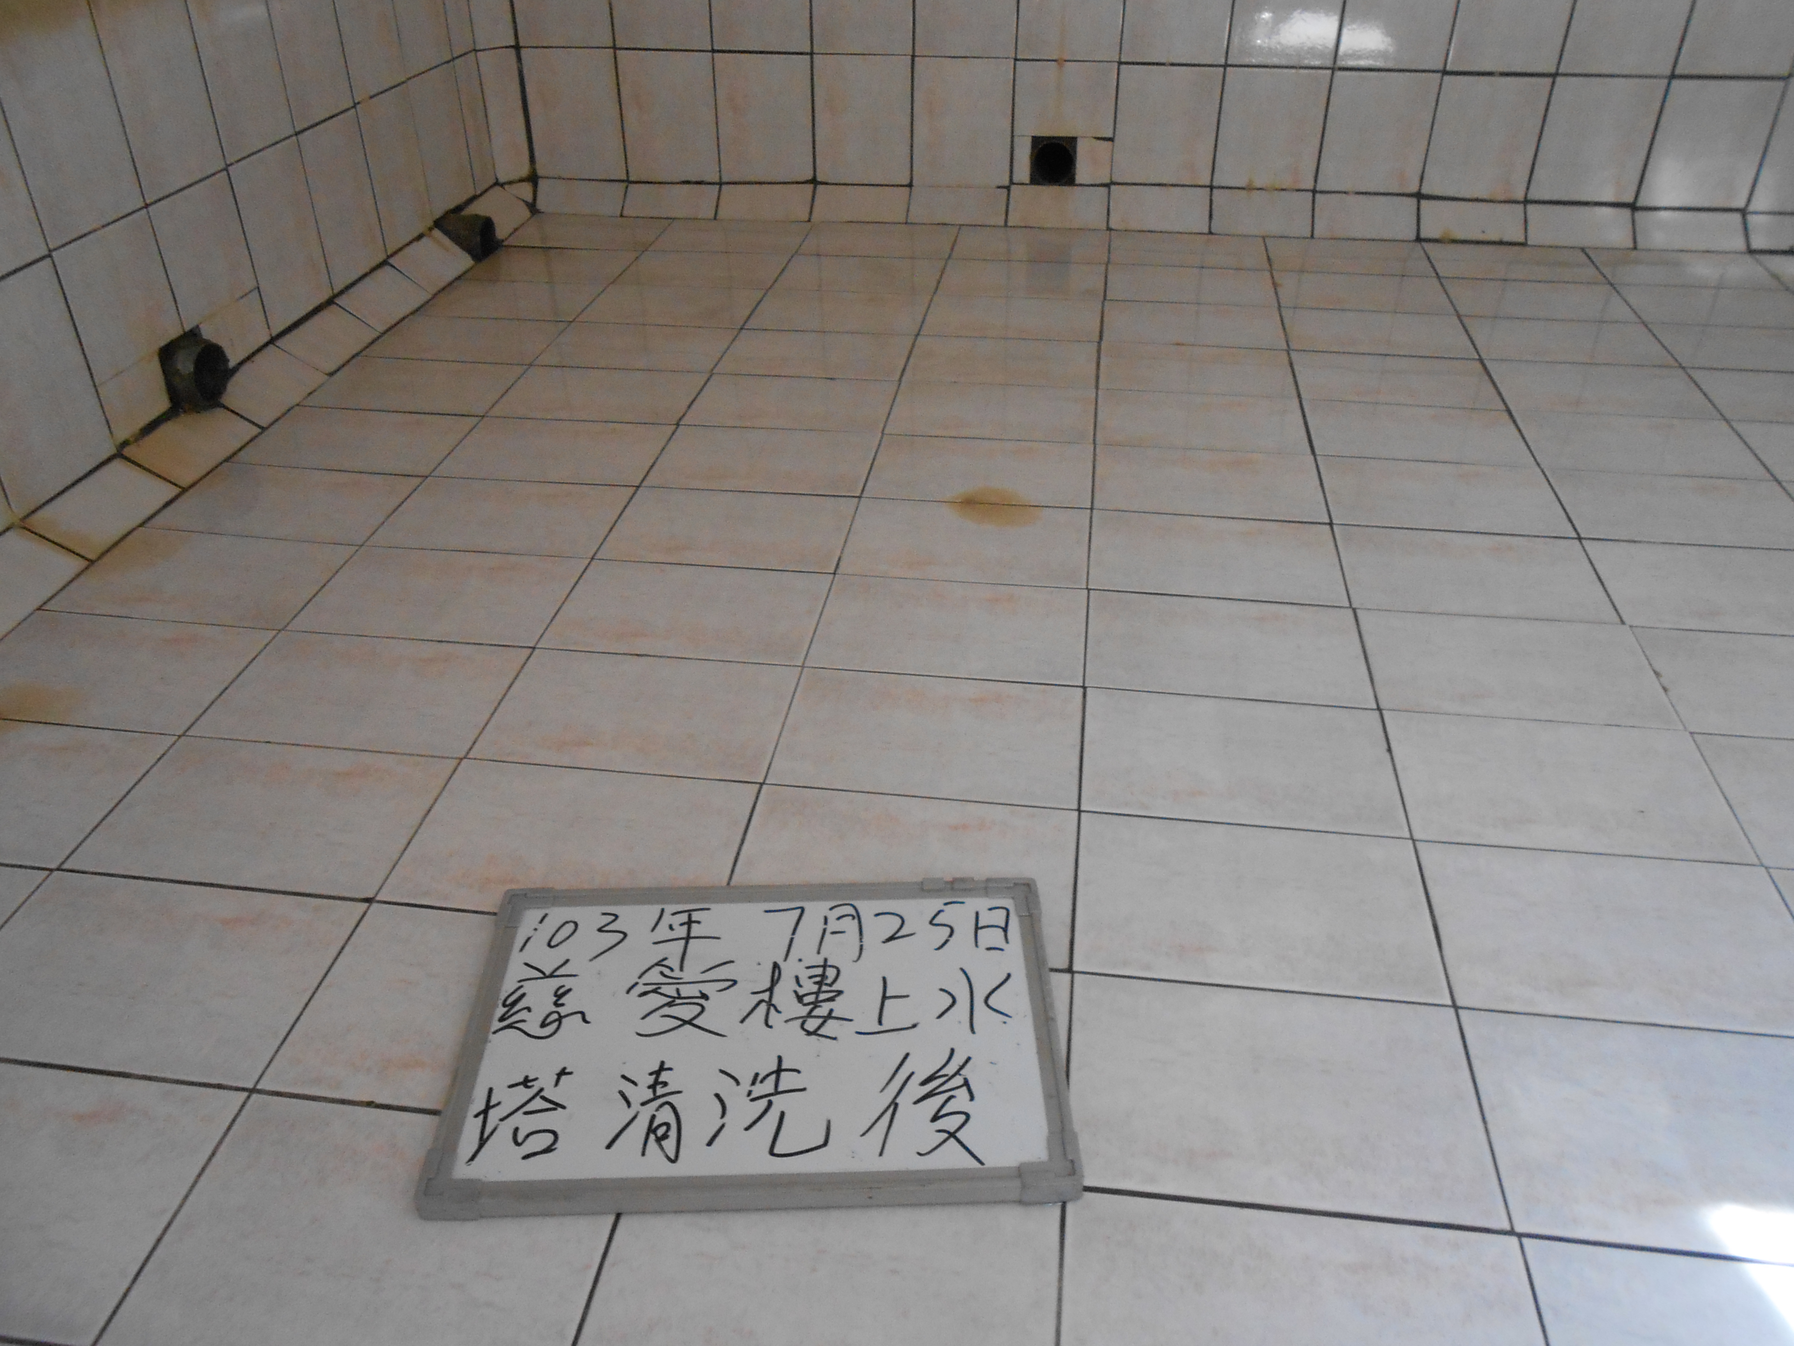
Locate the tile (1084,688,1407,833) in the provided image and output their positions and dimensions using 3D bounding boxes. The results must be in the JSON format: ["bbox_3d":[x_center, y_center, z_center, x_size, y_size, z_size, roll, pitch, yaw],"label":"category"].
[{"bbox_3d":[0.335,0.088,1.333,0.300,0.010,0.198,4,35,7],"label":"tile"}]

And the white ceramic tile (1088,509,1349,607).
[{"bbox_3d":[0.387,-0.139,1.644,0.298,0.010,0.197,4,35,7],"label":"white ceramic tile"}]

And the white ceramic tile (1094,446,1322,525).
[{"bbox_3d":[0.418,-0.253,1.818,0.300,0.010,0.198,4,35,7],"label":"white ceramic tile"}]

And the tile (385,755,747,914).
[{"bbox_3d":[-0.291,0.156,1.232,0.298,0.010,0.197,4,35,7],"label":"tile"}]

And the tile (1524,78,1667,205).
[{"bbox_3d":[1.312,-0.997,2.528,0.197,0.228,0.010,4,35,7],"label":"tile"}]

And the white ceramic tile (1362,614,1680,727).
[{"bbox_3d":[0.663,-0.003,1.457,0.300,0.010,0.198,4,35,7],"label":"white ceramic tile"}]

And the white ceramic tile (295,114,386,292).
[{"bbox_3d":[-0.930,-0.791,2.259,0.010,0.257,0.200,4,35,7],"label":"white ceramic tile"}]

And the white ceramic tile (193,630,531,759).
[{"bbox_3d":[-0.564,0.024,1.436,0.300,0.010,0.199,4,35,7],"label":"white ceramic tile"}]

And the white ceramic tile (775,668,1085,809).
[{"bbox_3d":[0.034,0.067,1.363,0.300,0.010,0.199,4,35,7],"label":"white ceramic tile"}]

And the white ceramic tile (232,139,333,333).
[{"bbox_3d":[-0.958,-0.678,2.100,0.010,0.254,0.197,4,35,7],"label":"white ceramic tile"}]

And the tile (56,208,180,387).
[{"bbox_3d":[-1.015,-0.494,1.759,0.010,0.165,0.193,4,35,7],"label":"tile"}]

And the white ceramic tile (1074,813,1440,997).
[{"bbox_3d":[0.307,0.202,1.171,0.300,0.010,0.198,4,35,7],"label":"white ceramic tile"}]

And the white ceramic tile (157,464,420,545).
[{"bbox_3d":[-0.810,-0.225,1.799,0.300,0.010,0.198,4,35,7],"label":"white ceramic tile"}]

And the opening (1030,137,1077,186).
[{"bbox_3d":[0.320,-1.046,2.744,0.090,0.095,0.050,4,35,7],"label":"opening"}]

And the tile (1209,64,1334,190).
[{"bbox_3d":[0.732,-1.063,2.637,0.200,0.224,0.010,4,35,7],"label":"tile"}]

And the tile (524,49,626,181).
[{"bbox_3d":[-0.668,-1.157,2.797,0.200,0.255,0.010,4,35,6],"label":"tile"}]

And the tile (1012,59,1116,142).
[{"bbox_3d":[0.336,-1.132,2.665,0.200,0.141,0.010,4,35,6],"label":"tile"}]

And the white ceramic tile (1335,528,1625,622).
[{"bbox_3d":[0.684,-0.116,1.607,0.298,0.010,0.197,4,35,7],"label":"white ceramic tile"}]

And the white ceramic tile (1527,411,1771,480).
[{"bbox_3d":[1.042,-0.319,1.897,0.300,0.010,0.199,4,35,7],"label":"white ceramic tile"}]

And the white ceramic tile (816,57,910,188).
[{"bbox_3d":[-0.068,-1.120,2.735,0.200,0.245,0.010,4,35,7],"label":"white ceramic tile"}]

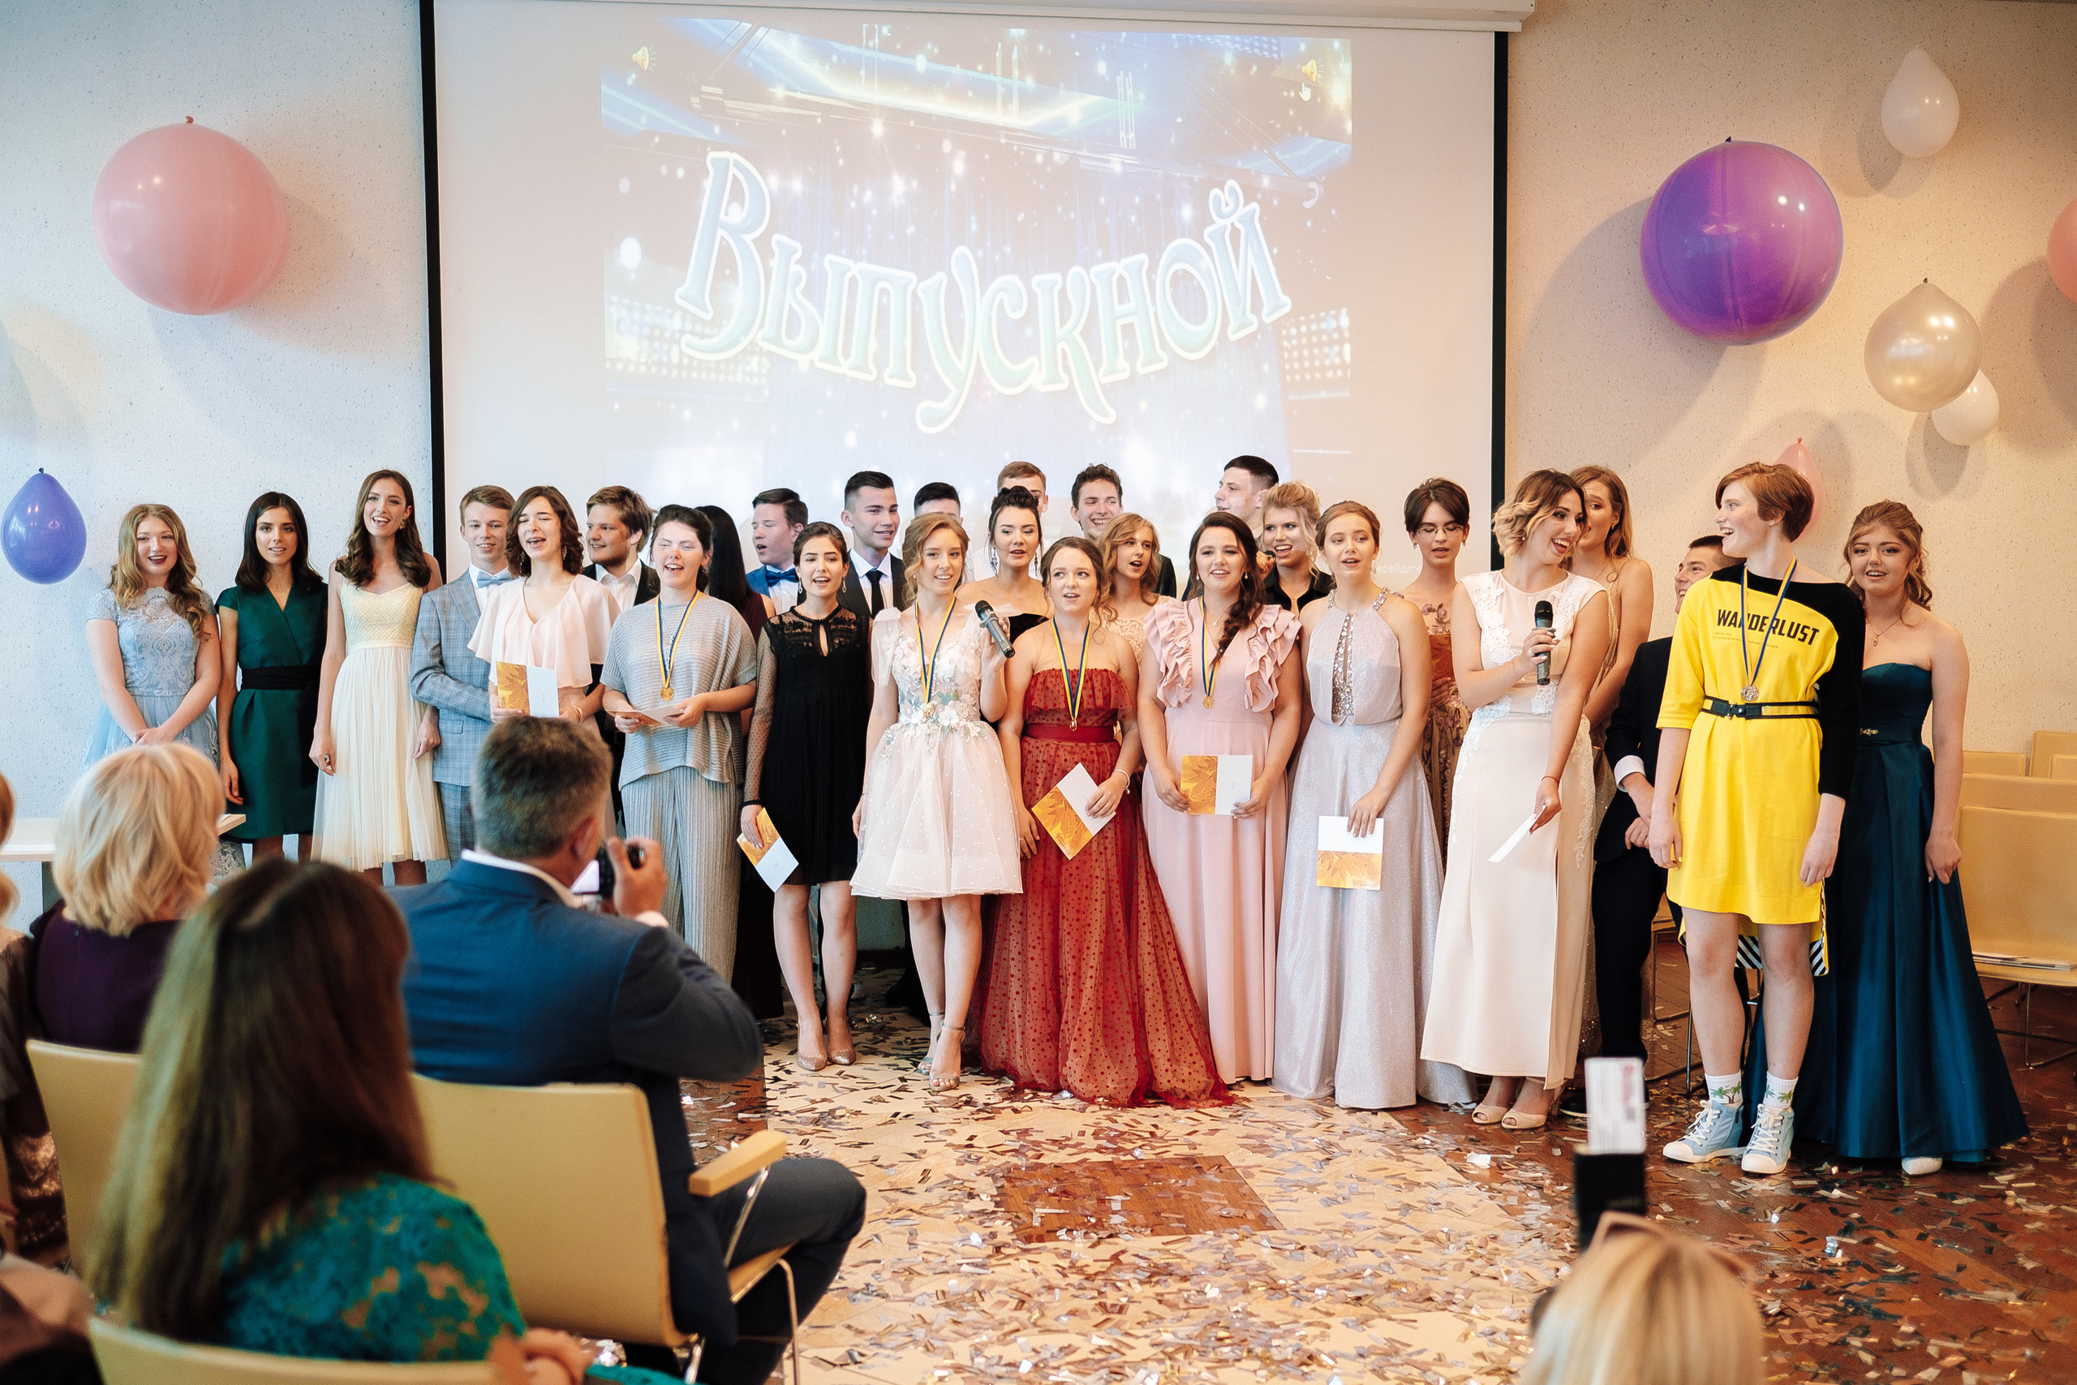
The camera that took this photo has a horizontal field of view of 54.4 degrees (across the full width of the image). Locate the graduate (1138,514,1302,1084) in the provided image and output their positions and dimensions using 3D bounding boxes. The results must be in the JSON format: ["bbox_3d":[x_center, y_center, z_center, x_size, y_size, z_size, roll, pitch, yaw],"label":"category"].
[{"bbox_3d":[0.548,0.305,6.079,0.500,1.684,0.400,0,4,5],"label":"graduate"}]

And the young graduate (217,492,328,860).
[{"bbox_3d":[-2.592,0.221,6.860,0.420,1.795,0.300,-2,4,-19],"label":"young graduate"}]

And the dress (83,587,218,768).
[{"bbox_3d":[-2.855,0.135,6.500,0.600,0.953,0.500,-2,4,-23],"label":"dress"}]

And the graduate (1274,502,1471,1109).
[{"bbox_3d":[0.950,0.303,5.780,0.560,1.689,0.500,1,4,22],"label":"graduate"}]

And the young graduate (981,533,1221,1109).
[{"bbox_3d":[0.177,0.352,5.888,0.687,1.606,0.556,0,4,2],"label":"young graduate"}]

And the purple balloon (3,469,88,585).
[{"bbox_3d":[-3.443,-0.571,7.005,0.290,0.399,0.290,-1,4,-8],"label":"purple balloon"}]

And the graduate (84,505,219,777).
[{"bbox_3d":[-2.840,0.264,6.514,0.586,1.737,0.505,-2,4,-19],"label":"graduate"}]

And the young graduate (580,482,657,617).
[{"bbox_3d":[-1.433,0.202,6.910,0.500,1.810,0.320,-1,4,-6],"label":"young graduate"}]

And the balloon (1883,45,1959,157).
[{"bbox_3d":[3.435,-2.292,7.851,0.303,0.429,0.303,-1,4,-8],"label":"balloon"}]

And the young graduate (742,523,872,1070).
[{"bbox_3d":[-0.712,0.305,6.262,0.424,1.661,0.323,-1,4,-5],"label":"young graduate"}]

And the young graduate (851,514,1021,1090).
[{"bbox_3d":[-0.319,0.302,6.164,0.520,1.692,0.460,-1,4,-3],"label":"young graduate"}]

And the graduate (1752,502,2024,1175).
[{"bbox_3d":[2.211,0.346,5.285,0.660,1.683,0.540,1,4,19],"label":"graduate"}]

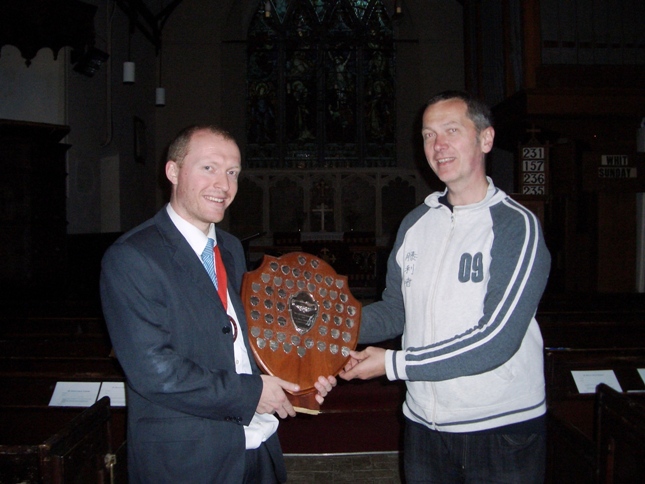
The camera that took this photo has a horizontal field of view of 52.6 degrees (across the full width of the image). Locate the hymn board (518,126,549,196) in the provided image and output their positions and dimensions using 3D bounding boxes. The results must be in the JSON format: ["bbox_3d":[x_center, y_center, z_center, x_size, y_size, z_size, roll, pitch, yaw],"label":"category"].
[{"bbox_3d":[1.782,-0.656,5.500,0.260,0.660,0.045,0,0,5],"label":"hymn board"}]

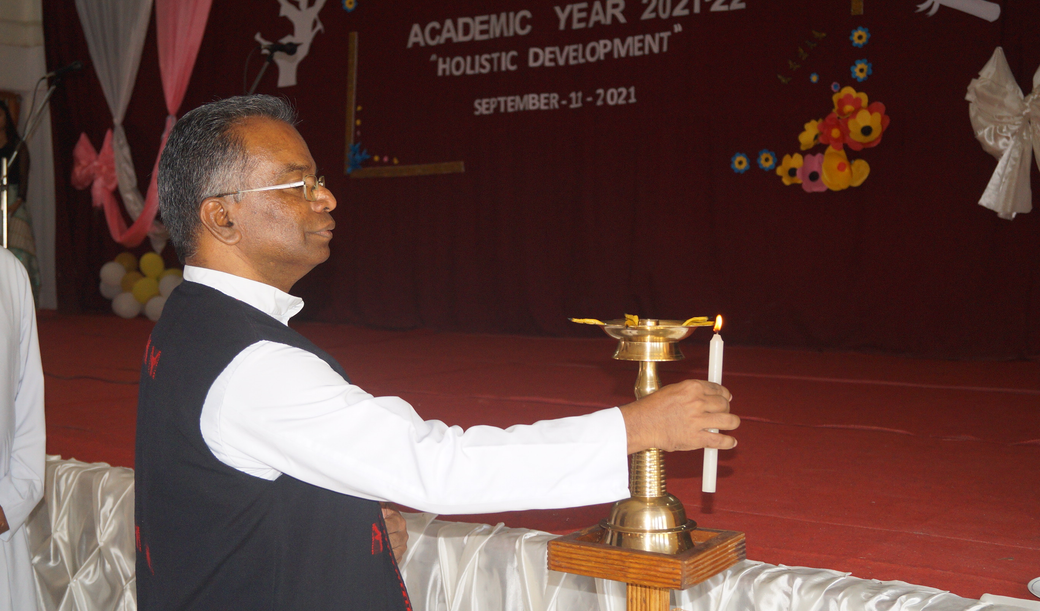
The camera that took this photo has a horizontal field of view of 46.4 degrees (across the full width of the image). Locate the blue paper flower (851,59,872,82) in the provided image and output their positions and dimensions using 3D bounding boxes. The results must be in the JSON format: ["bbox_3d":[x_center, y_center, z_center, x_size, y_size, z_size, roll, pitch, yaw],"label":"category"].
[{"bbox_3d":[1.791,-1.234,6.360,0.108,0.119,0.020,2,4,33],"label":"blue paper flower"}]

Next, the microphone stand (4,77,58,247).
[{"bbox_3d":[-2.365,-0.402,5.597,0.480,1.370,0.580,2,4,33],"label":"microphone stand"}]

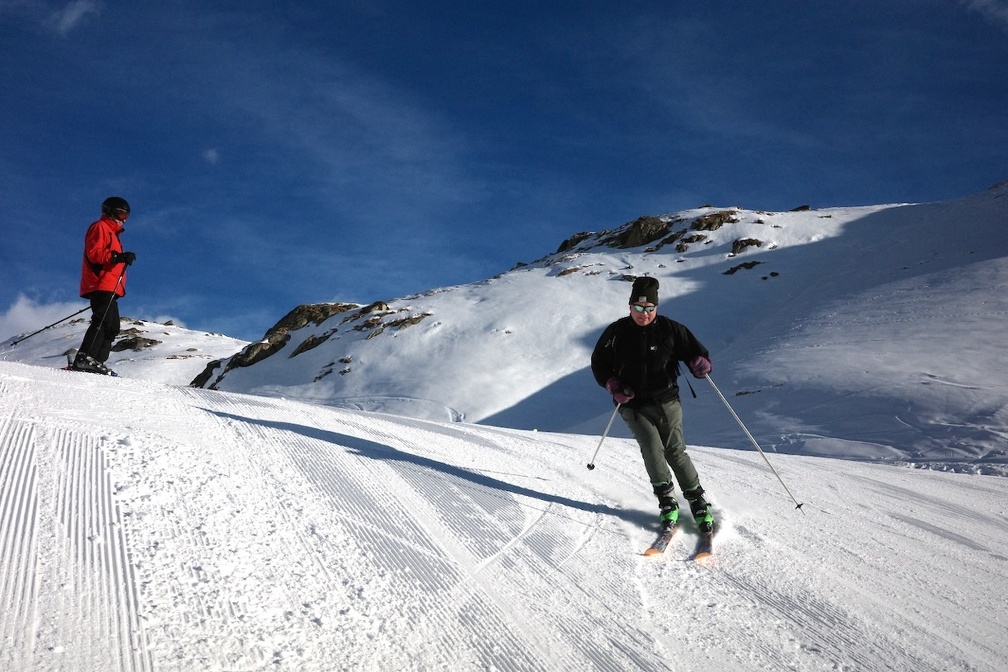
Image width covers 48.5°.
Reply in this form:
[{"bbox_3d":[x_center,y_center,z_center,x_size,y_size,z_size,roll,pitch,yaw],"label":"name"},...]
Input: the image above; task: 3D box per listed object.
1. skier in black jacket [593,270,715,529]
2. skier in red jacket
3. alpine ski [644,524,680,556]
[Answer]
[{"bbox_3d":[0.985,0.450,7.400,0.780,1.680,0.580,-3,-2,10],"label":"skier in black jacket"},{"bbox_3d":[-3.910,-0.485,11.000,0.580,1.730,0.580,0,-2,-3],"label":"skier in red jacket"},{"bbox_3d":[1.122,1.180,7.360,0.120,0.090,1.620,-4,7,18],"label":"alpine ski"}]

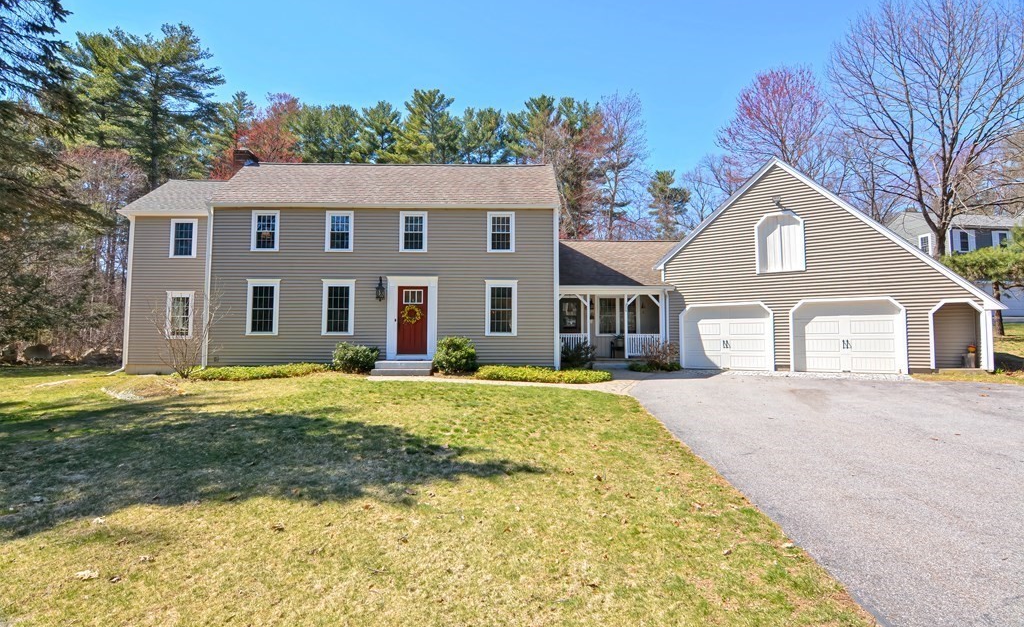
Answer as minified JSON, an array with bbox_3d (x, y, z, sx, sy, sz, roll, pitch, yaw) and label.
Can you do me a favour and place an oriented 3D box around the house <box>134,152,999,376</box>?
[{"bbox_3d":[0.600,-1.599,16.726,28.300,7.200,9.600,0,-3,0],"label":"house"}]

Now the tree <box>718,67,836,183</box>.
[{"bbox_3d":[16.064,-6.991,27.469,7.000,16.650,7.000,0,-3,0],"label":"tree"}]

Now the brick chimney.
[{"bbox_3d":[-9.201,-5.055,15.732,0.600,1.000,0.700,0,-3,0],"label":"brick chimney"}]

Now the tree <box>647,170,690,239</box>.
[{"bbox_3d":[14.686,-5.328,42.396,4.500,16.320,4.500,0,-3,0],"label":"tree"}]

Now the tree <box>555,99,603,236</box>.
[{"bbox_3d":[5.608,-7.738,37.532,5.000,20.950,5.000,0,-3,0],"label":"tree"}]

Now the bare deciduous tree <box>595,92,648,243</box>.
[{"bbox_3d":[8.855,-7.775,36.532,5.000,20.900,5.000,0,-3,0],"label":"bare deciduous tree"}]

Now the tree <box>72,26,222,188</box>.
[{"bbox_3d":[-23.992,-8.221,29.547,9.300,21.960,9.300,0,-3,0],"label":"tree"}]

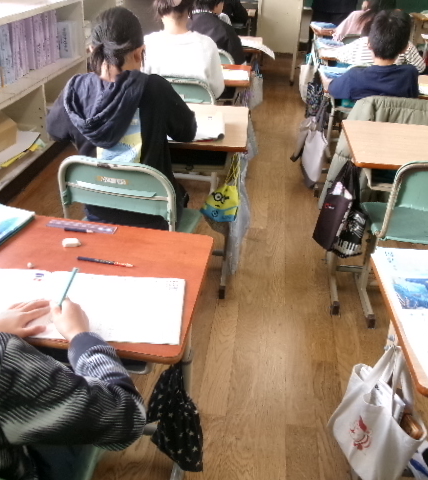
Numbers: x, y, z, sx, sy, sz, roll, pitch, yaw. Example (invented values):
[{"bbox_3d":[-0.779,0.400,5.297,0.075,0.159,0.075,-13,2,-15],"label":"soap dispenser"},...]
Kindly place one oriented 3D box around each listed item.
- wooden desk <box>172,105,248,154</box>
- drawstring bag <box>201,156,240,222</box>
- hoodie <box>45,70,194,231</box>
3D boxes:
[{"bbox_3d":[-0.198,-0.395,1.789,0.630,0.045,0.430,4,30,2],"label":"wooden desk"},{"bbox_3d":[0.021,-0.162,1.664,0.120,0.205,0.075,9,31,10],"label":"drawstring bag"},{"bbox_3d":[-0.254,-0.268,1.483,0.390,0.420,0.360,5,30,3],"label":"hoodie"}]

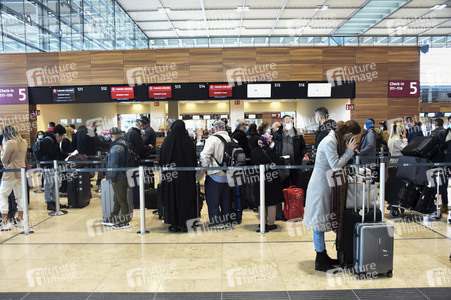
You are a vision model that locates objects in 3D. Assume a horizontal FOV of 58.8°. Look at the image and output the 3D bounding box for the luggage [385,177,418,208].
[{"bbox_3d":[2.987,0.715,6.800,0.260,0.480,0.390,14,0,-10],"label":"luggage"}]

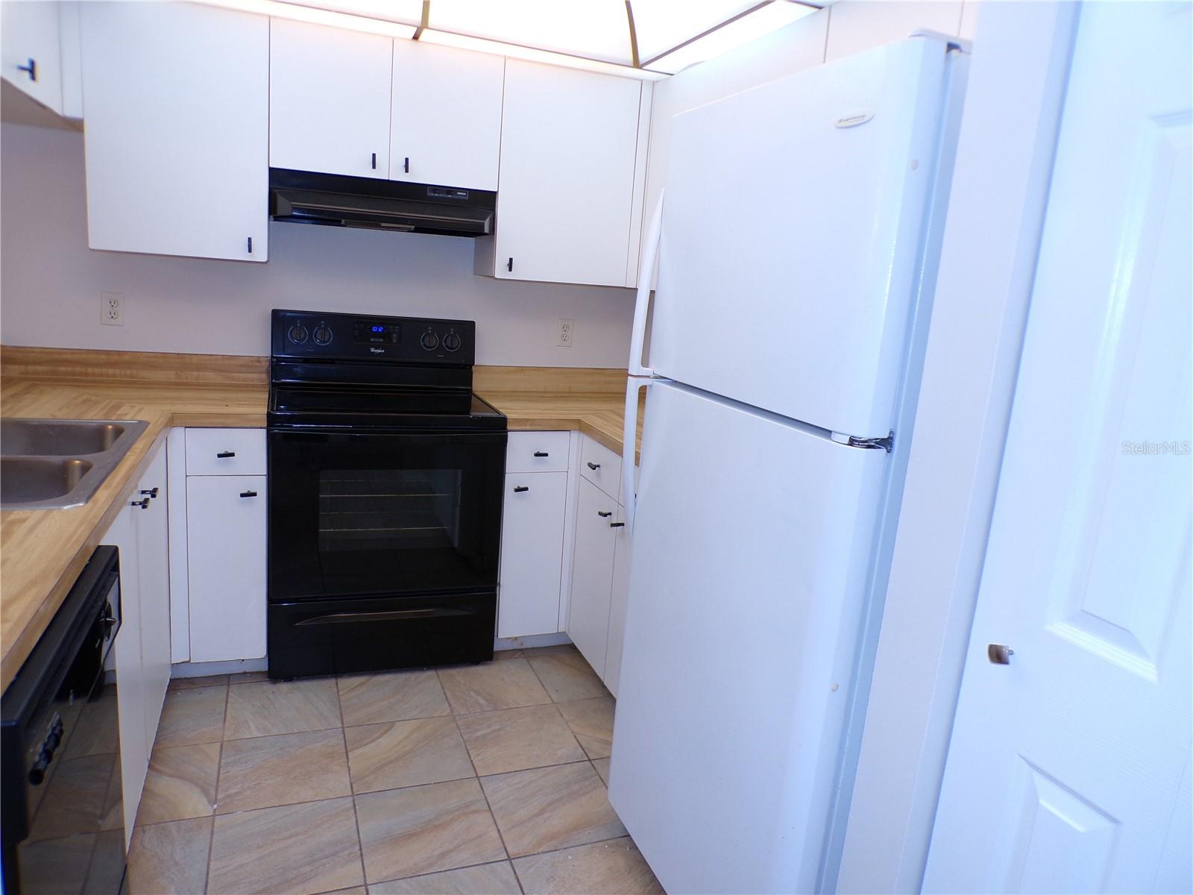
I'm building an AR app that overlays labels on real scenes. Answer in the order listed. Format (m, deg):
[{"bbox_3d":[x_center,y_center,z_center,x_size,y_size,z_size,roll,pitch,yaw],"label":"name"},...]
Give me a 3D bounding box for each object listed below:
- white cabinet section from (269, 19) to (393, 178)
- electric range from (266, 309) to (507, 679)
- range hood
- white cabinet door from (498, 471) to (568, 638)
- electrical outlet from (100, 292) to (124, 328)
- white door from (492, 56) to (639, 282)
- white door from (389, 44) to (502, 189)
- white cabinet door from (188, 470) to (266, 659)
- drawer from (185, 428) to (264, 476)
[{"bbox_3d":[-0.868,-1.136,2.715,0.379,0.452,0.040,0,12,-20],"label":"white cabinet section"},{"bbox_3d":[-0.787,0.141,3.031,0.758,1.200,0.668,0,12,-20],"label":"electric range"},{"bbox_3d":[-0.751,-0.860,2.939,0.757,0.157,0.460,0,12,-20],"label":"range hood"},{"bbox_3d":[-0.231,0.391,2.998,0.224,0.622,0.040,0,13,-21],"label":"white cabinet door"},{"bbox_3d":[-1.705,-0.486,2.915,0.070,0.113,0.010,0,12,-20],"label":"electrical outlet"},{"bbox_3d":[-0.102,-0.986,3.035,0.520,0.756,0.040,0,12,-20],"label":"white door"},{"bbox_3d":[-0.512,-1.135,2.848,0.381,0.452,0.040,0,12,-20],"label":"white door"},{"bbox_3d":[-1.172,0.391,2.635,0.225,0.622,0.040,0,13,-21],"label":"white cabinet door"},{"bbox_3d":[-1.221,-0.027,2.768,0.233,0.149,0.420,0,12,-20],"label":"drawer"}]

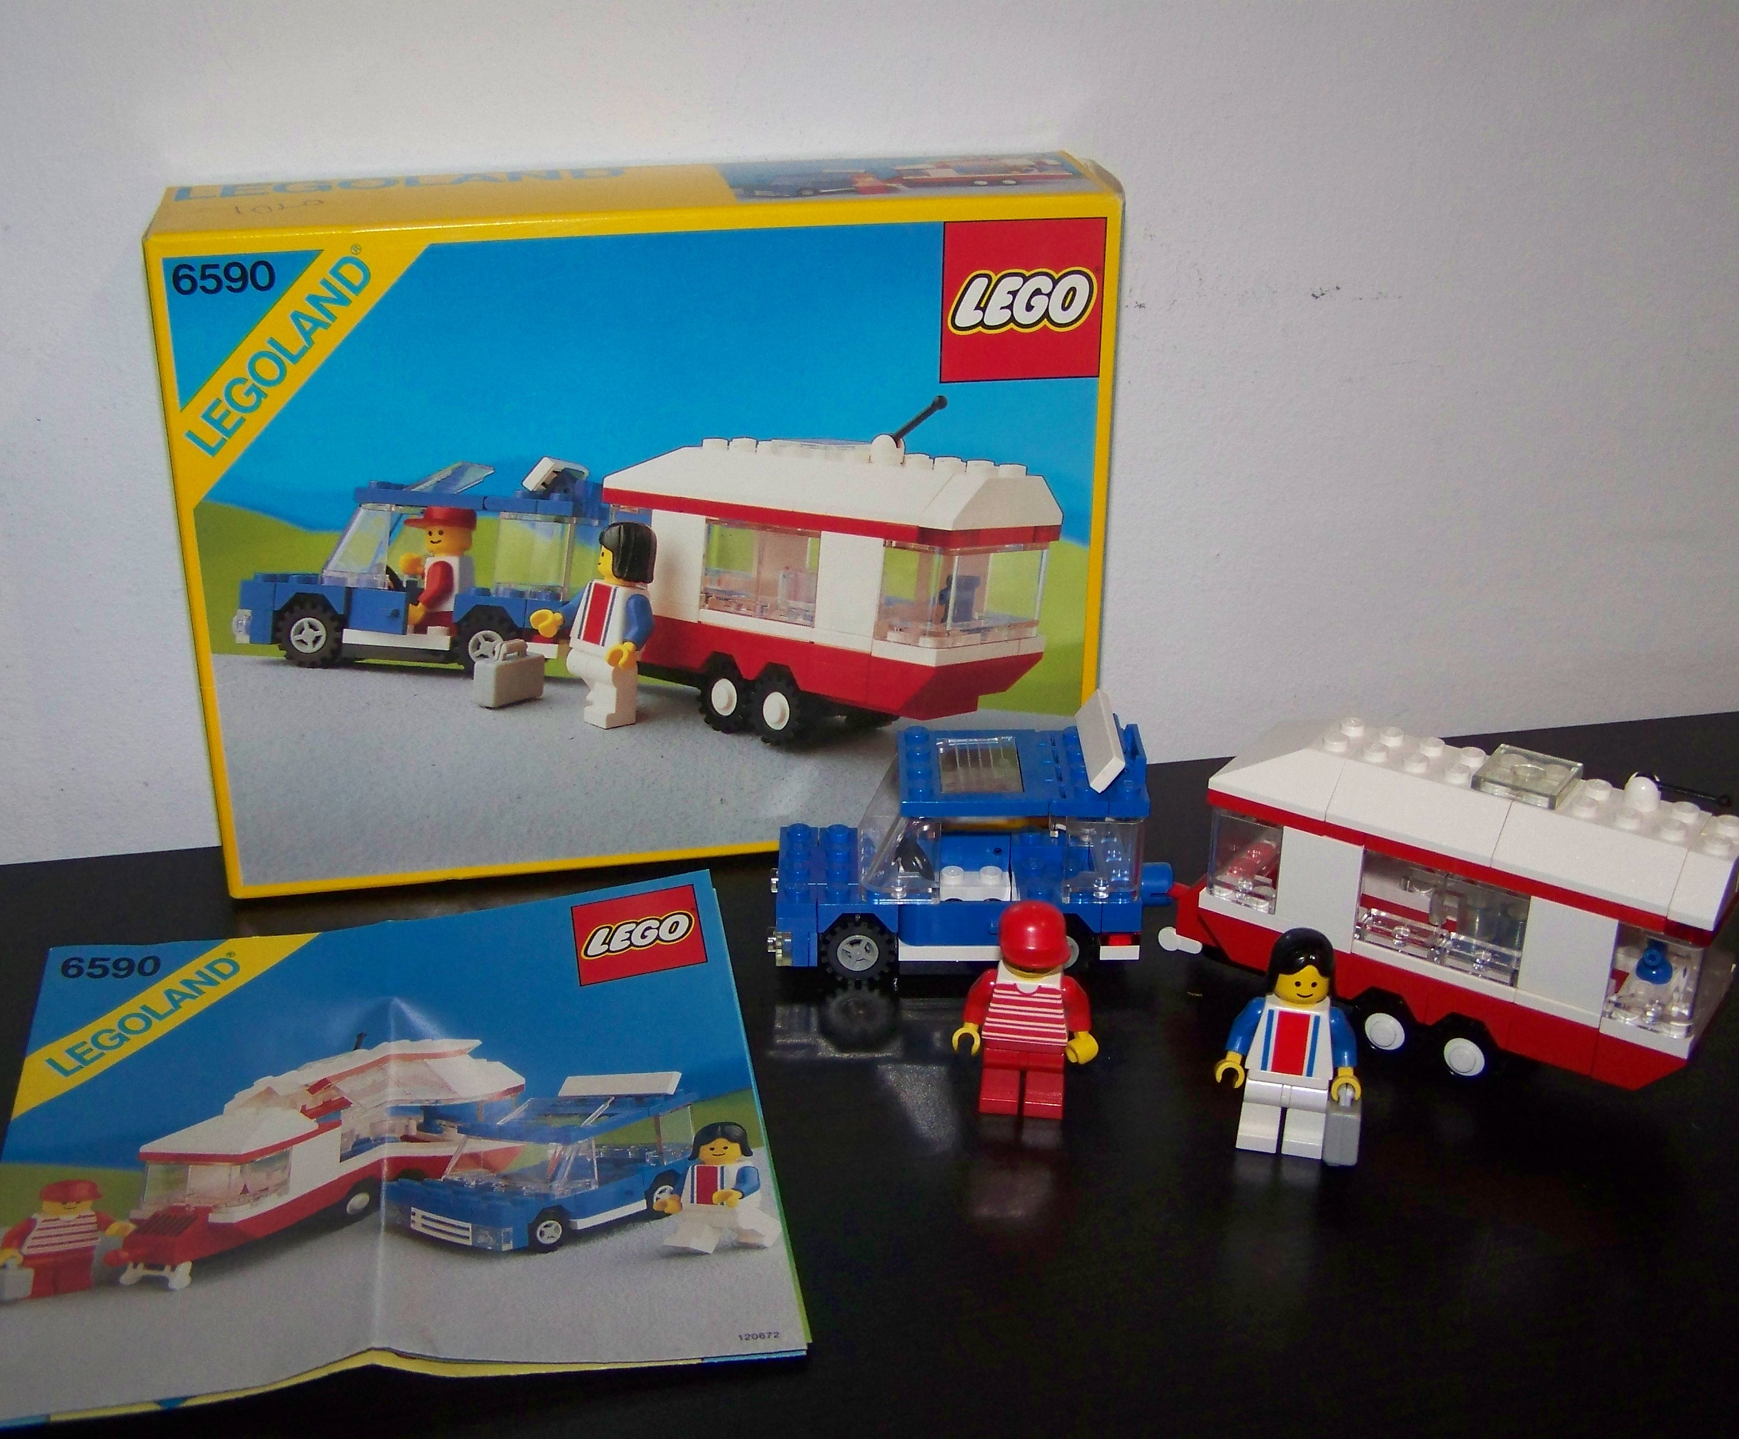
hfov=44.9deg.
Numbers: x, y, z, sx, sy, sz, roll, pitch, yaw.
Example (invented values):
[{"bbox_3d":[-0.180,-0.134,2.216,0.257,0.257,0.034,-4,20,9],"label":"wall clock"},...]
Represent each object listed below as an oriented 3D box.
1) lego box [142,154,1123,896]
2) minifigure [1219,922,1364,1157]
[{"bbox_3d":[-0.049,-0.044,0.463,0.194,0.144,0.048,-5,25,-10],"label":"lego box"},{"bbox_3d":[0.074,0.057,0.366,0.026,0.042,0.016,6,26,12],"label":"minifigure"}]

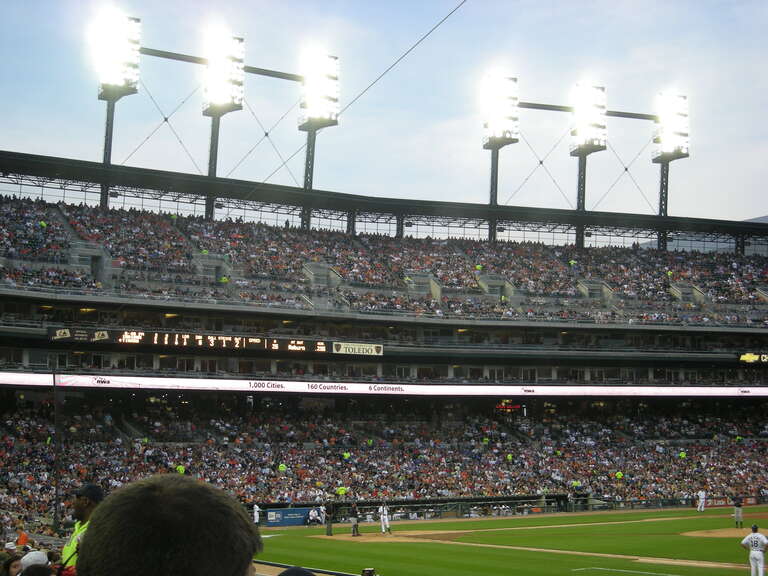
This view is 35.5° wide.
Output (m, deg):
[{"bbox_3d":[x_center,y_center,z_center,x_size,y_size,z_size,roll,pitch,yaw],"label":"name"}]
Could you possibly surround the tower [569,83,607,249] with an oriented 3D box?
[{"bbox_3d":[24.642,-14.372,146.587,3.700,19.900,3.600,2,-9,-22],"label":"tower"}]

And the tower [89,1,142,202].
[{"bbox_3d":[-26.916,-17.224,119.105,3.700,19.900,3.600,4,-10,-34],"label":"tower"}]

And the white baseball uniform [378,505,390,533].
[{"bbox_3d":[0.027,12.524,65.100,0.620,1.500,0.450,-3,-8,11],"label":"white baseball uniform"}]

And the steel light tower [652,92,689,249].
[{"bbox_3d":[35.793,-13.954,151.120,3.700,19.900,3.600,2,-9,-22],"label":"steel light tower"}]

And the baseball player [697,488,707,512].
[{"bbox_3d":[22.525,15.097,85.000,0.620,1.760,0.450,-9,-11,44],"label":"baseball player"}]

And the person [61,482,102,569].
[{"bbox_3d":[-2.058,2.265,8.376,0.380,1.780,0.540,3,-9,-26],"label":"person"}]

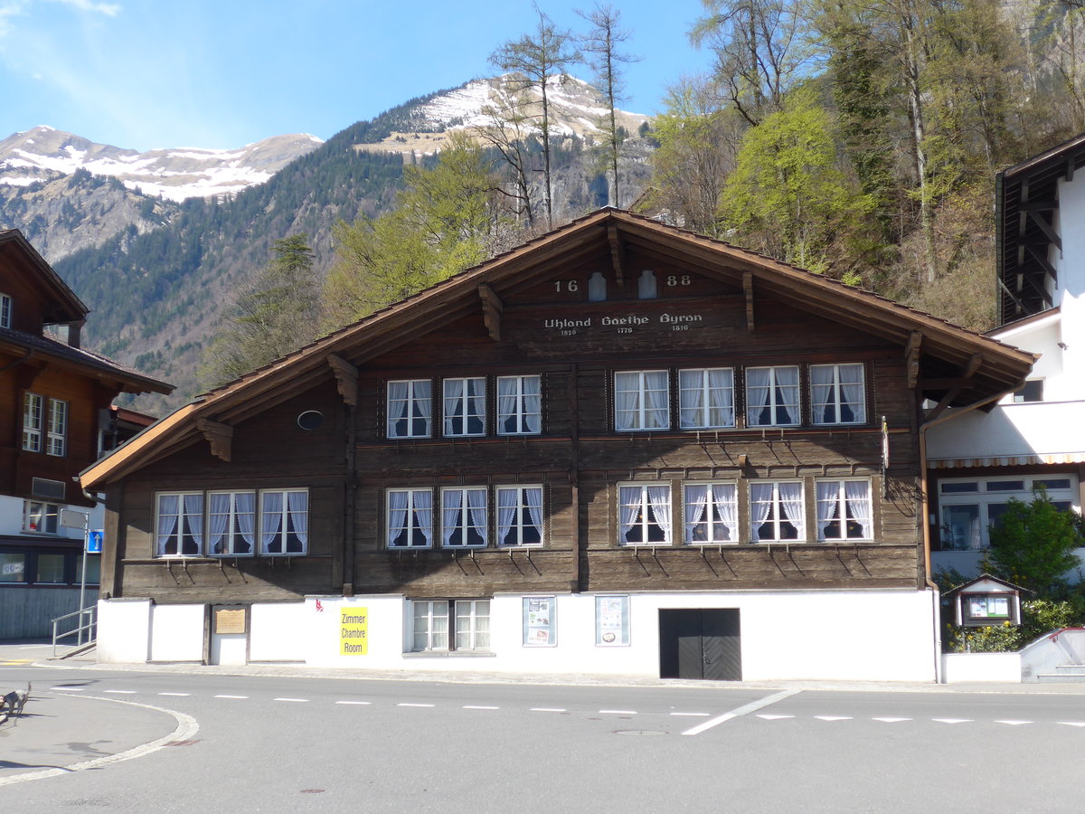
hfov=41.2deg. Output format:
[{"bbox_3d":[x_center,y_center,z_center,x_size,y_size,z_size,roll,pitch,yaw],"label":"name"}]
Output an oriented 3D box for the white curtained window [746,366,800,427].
[{"bbox_3d":[4.633,-0.217,28.993,1.051,1.182,0.120,-2,-9,11],"label":"white curtained window"}]

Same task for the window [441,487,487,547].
[{"bbox_3d":[-1.623,2.300,30.158,0.963,1.251,0.130,-2,-9,11],"label":"window"}]

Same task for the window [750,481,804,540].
[{"bbox_3d":[4.656,2.060,28.650,1.069,1.241,0.120,-2,-9,11],"label":"window"}]

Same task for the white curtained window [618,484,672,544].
[{"bbox_3d":[2.071,2.145,29.158,1.060,1.260,0.120,-2,-9,11],"label":"white curtained window"}]

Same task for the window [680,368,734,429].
[{"bbox_3d":[3.364,-0.180,29.532,1.123,1.239,0.130,-2,-9,11],"label":"window"}]

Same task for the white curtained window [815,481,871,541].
[{"bbox_3d":[5.940,2.021,28.398,1.066,1.239,0.120,-2,-9,11],"label":"white curtained window"}]

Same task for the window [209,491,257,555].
[{"bbox_3d":[-6.685,2.507,31.145,1.081,1.380,0.130,-2,-9,11],"label":"window"}]

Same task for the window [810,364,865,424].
[{"bbox_3d":[5.947,-0.254,29.023,1.057,1.208,0.130,-2,-9,11],"label":"window"}]

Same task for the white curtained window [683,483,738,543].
[{"bbox_3d":[3.367,2.106,28.903,1.071,1.250,0.120,-2,-9,11],"label":"white curtained window"}]

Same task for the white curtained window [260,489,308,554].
[{"bbox_3d":[-5.509,2.449,30.638,1.071,1.380,0.120,-2,-9,11],"label":"white curtained window"}]

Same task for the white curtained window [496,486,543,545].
[{"bbox_3d":[-0.467,2.246,29.934,0.987,1.241,0.130,-2,-9,11],"label":"white curtained window"}]

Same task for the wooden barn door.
[{"bbox_3d":[3.186,4.783,29.086,1.653,1.415,0.120,-2,-9,11],"label":"wooden barn door"}]

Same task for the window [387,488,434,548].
[{"bbox_3d":[-2.778,2.323,30.107,0.987,1.249,0.120,-2,-9,11],"label":"window"}]

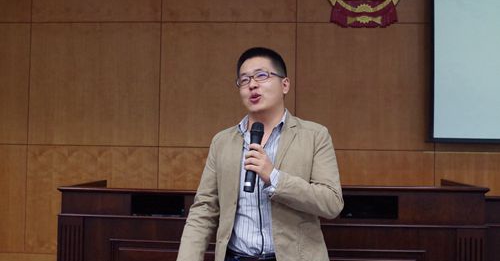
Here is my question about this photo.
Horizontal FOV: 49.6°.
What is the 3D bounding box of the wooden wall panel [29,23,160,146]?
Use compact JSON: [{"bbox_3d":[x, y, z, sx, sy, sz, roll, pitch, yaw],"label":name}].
[{"bbox_3d":[-1.434,-0.430,4.995,1.230,1.138,0.030,1,-2,4],"label":"wooden wall panel"}]

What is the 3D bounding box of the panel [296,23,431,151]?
[{"bbox_3d":[1.021,-0.395,4.835,1.230,1.138,0.030,1,-2,4],"label":"panel"}]

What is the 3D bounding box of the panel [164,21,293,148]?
[{"bbox_3d":[-0.206,-0.412,4.915,1.230,1.138,0.030,1,-2,4],"label":"panel"}]

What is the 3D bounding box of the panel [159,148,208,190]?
[{"bbox_3d":[-0.224,0.652,4.883,1.230,0.991,0.030,1,-2,4],"label":"panel"}]

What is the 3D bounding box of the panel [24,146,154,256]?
[{"bbox_3d":[-1.451,0.634,4.963,1.230,0.991,0.030,1,-2,4],"label":"panel"}]

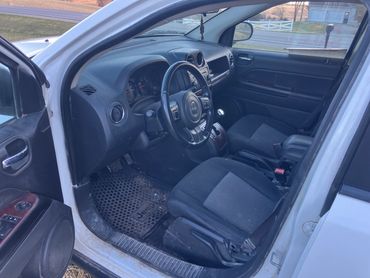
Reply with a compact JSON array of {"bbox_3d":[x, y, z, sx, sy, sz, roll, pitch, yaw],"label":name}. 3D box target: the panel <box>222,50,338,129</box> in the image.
[{"bbox_3d":[0.677,-0.326,2.165,0.960,0.580,0.120,15,29,29],"label":"panel"}]

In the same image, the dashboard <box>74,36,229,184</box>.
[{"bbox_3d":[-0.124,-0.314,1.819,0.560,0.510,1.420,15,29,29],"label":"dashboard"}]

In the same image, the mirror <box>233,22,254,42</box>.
[{"bbox_3d":[0.437,-0.853,2.371,0.130,0.170,0.250,20,31,36],"label":"mirror"}]

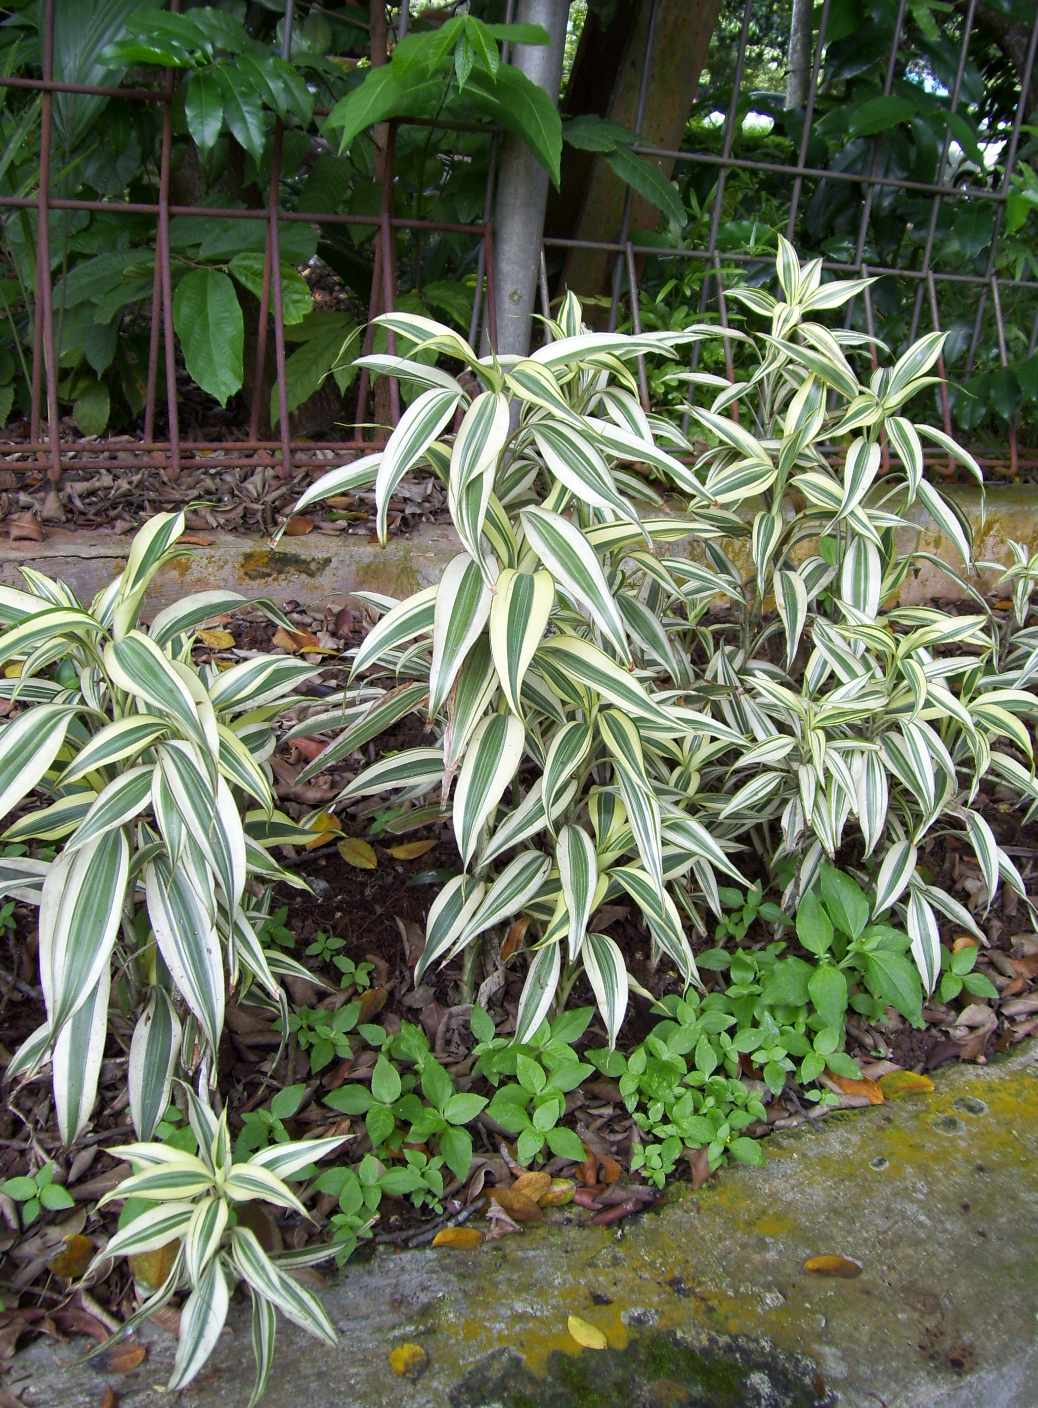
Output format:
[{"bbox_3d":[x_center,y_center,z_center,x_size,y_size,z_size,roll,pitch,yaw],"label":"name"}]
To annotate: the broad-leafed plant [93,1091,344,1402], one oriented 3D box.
[{"bbox_3d":[-0.150,0.283,0.767,0.140,0.120,0.140,2,21,-9],"label":"broad-leafed plant"}]

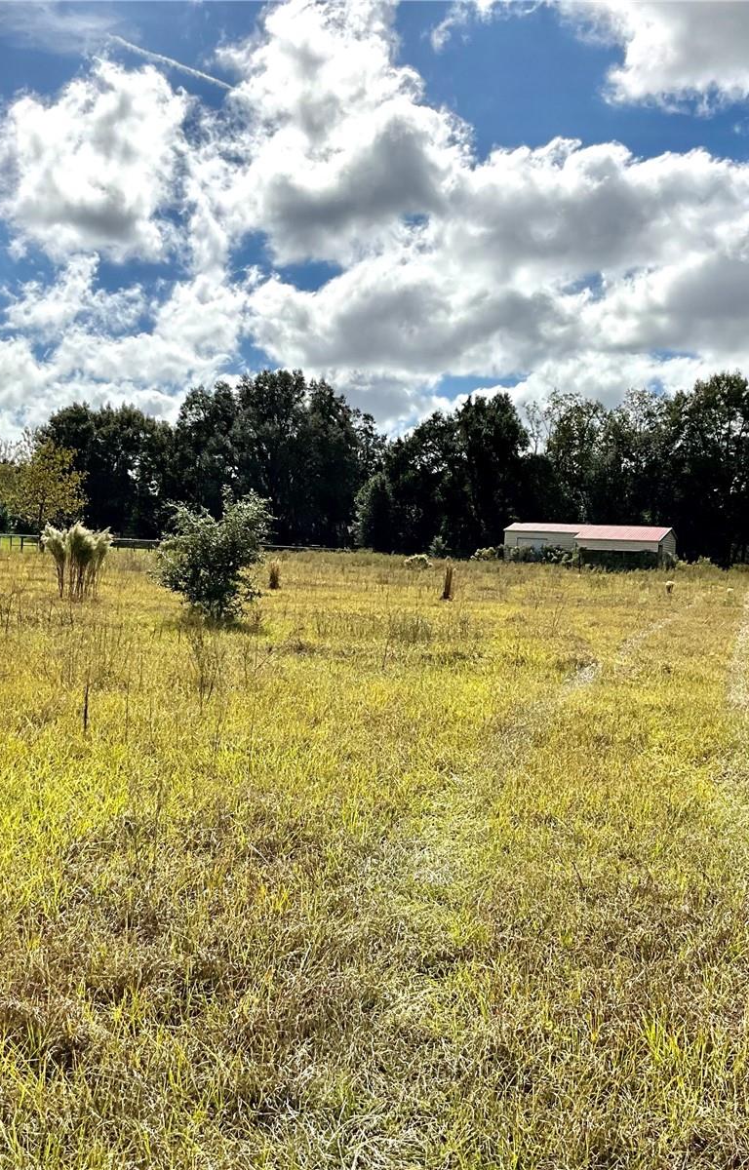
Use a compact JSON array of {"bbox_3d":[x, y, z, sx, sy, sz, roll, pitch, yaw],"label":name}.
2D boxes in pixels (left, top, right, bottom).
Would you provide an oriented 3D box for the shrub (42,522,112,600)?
[{"bbox_3d":[-6.433,-0.514,28.273,1.503,1.687,1.383,2,2,0],"label":"shrub"}]

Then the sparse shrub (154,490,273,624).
[{"bbox_3d":[-2.745,-0.487,22.211,2.030,2.278,1.928,2,2,0],"label":"sparse shrub"}]

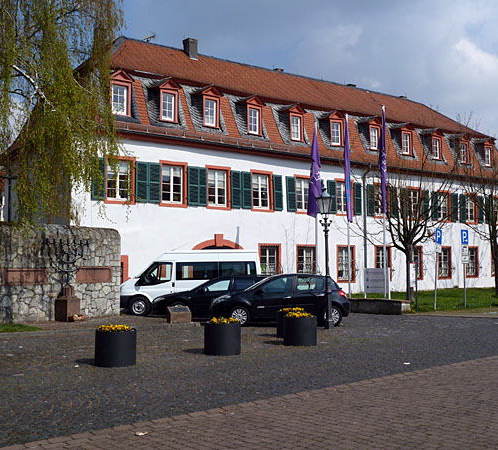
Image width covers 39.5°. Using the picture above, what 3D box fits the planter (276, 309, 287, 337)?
[{"bbox_3d":[1.044,2.377,16.637,0.720,0.610,0.720,-1,-3,0],"label":"planter"}]

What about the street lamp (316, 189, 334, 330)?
[{"bbox_3d":[2.098,0.920,18.600,0.460,3.780,0.460,0,-3,-11],"label":"street lamp"}]

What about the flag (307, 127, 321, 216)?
[{"bbox_3d":[2.752,-2.217,29.000,0.580,3.800,0.360,0,-3,-6],"label":"flag"}]

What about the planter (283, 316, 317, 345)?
[{"bbox_3d":[1.123,2.289,15.000,0.700,0.610,0.700,0,-3,0],"label":"planter"}]

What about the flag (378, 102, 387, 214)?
[{"bbox_3d":[5.102,-2.447,26.300,0.340,4.050,0.300,0,-3,0],"label":"flag"}]

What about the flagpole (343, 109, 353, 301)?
[{"bbox_3d":[3.973,-0.756,27.600,0.340,7.300,0.300,0,-3,-6],"label":"flagpole"}]

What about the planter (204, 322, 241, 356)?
[{"bbox_3d":[-0.517,2.228,13.680,0.720,0.610,0.720,-1,-3,0],"label":"planter"}]

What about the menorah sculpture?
[{"bbox_3d":[-5.524,1.637,21.100,1.380,2.550,0.580,2,-4,-41],"label":"menorah sculpture"}]

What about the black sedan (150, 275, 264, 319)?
[{"bbox_3d":[-0.825,2.295,22.450,4.500,1.460,1.780,-1,-3,2],"label":"black sedan"}]

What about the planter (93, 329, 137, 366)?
[{"bbox_3d":[-2.367,2.172,12.358,0.720,0.610,0.720,-1,-3,0],"label":"planter"}]

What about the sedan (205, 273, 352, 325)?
[{"bbox_3d":[0.922,2.146,20.261,4.020,1.480,1.720,-1,-3,1],"label":"sedan"}]

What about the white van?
[{"bbox_3d":[-2.102,2.033,25.057,5.200,2.300,1.980,-1,-3,2],"label":"white van"}]

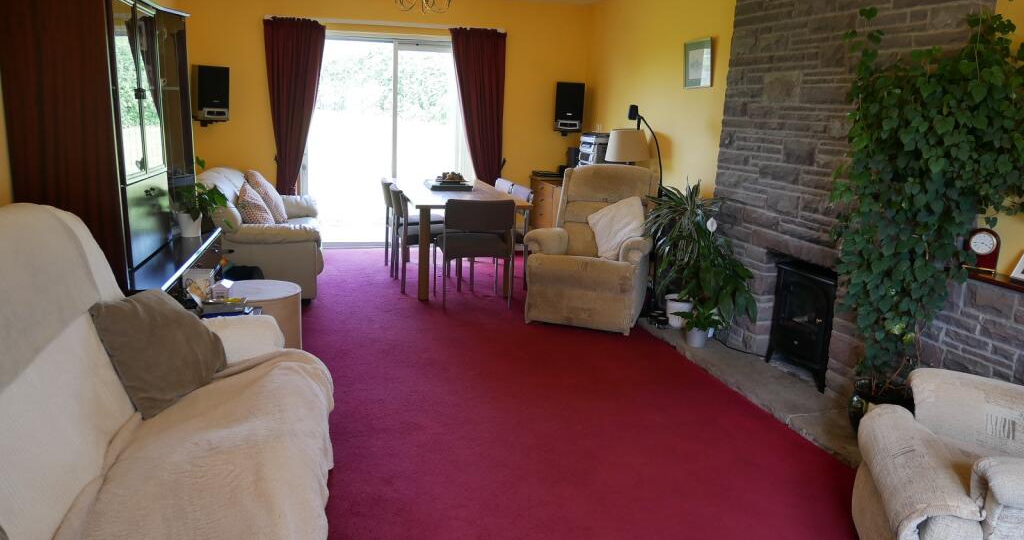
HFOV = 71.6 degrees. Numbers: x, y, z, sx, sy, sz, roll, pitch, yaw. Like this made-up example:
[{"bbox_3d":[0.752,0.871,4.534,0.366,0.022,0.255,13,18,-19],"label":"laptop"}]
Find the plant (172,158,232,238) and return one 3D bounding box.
[{"bbox_3d":[-1.660,-0.404,3.849,0.290,0.440,0.290,-2,13,-16],"label":"plant"}]

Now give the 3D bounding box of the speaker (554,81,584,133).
[{"bbox_3d":[0.596,-1.681,7.343,0.280,0.480,0.240,3,12,5],"label":"speaker"}]

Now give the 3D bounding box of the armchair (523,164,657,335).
[{"bbox_3d":[0.567,-0.202,4.987,0.800,1.050,0.920,5,13,14],"label":"armchair"}]

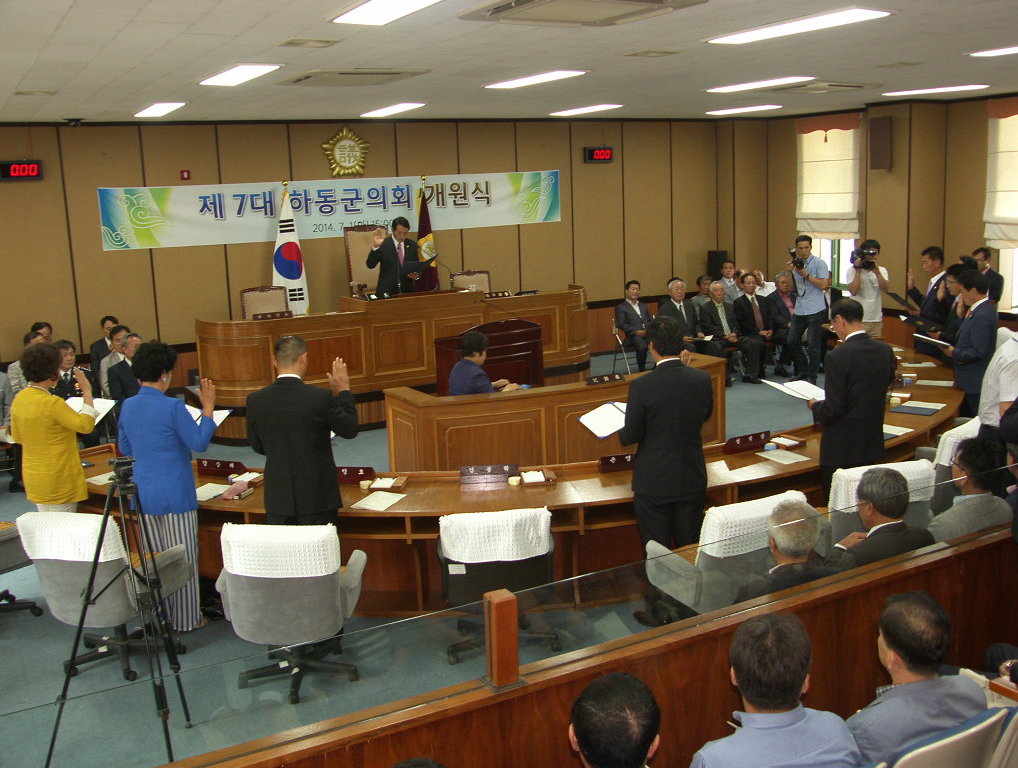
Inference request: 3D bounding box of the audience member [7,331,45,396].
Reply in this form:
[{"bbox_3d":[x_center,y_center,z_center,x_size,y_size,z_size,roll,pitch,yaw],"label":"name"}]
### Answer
[{"bbox_3d":[-4.500,0.128,10.100,0.750,1.270,0.520,2,12,20],"label":"audience member"}]

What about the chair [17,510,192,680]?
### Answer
[{"bbox_3d":[-2.086,1.040,5.463,0.650,0.890,0.660,1,11,18],"label":"chair"}]

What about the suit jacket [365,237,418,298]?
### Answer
[{"bbox_3d":[-1.300,-1.310,11.769,0.600,0.750,0.360,-7,12,-23],"label":"suit jacket"}]

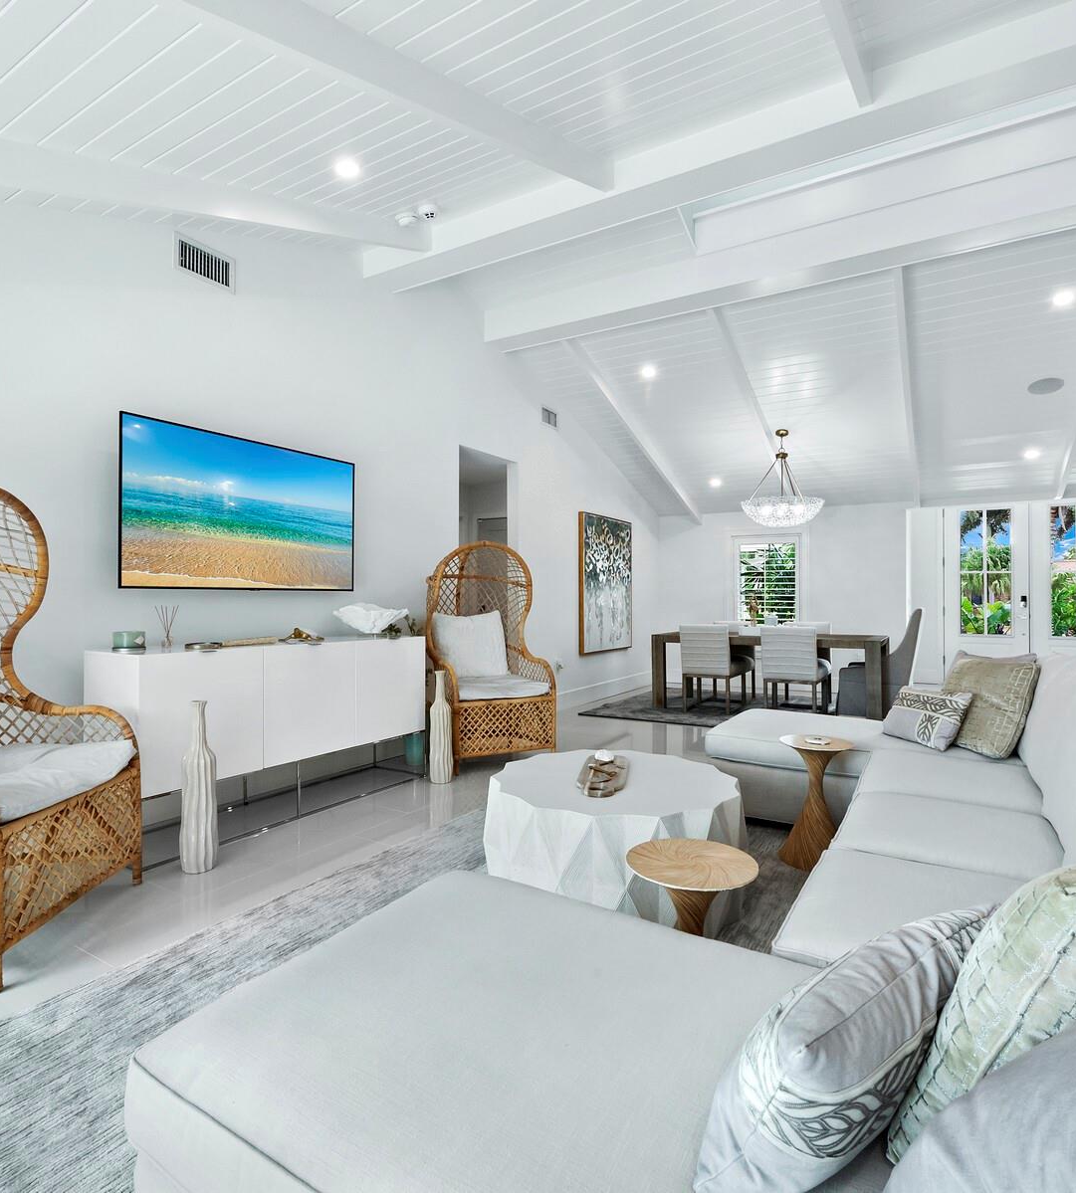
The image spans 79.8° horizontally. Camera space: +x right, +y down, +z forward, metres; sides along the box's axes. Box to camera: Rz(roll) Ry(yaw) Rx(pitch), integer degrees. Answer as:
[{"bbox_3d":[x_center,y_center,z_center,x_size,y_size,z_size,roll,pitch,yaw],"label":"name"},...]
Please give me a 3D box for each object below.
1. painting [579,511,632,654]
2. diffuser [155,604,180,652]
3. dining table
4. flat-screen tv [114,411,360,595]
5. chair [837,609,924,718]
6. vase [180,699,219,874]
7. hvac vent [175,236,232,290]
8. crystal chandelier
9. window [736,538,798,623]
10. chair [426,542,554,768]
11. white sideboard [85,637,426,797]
[{"bbox_3d":[0.818,-0.133,7.532,0.070,1.560,1.250,0,0,32],"label":"painting"},{"bbox_3d":[-1.820,0.153,3.160,0.110,0.215,0.120,0,0,33],"label":"diffuser"},{"bbox_3d":[2.456,0.792,6.870,2.200,0.765,0.980,0,0,30],"label":"dining table"},{"bbox_3d":[-1.597,-0.454,3.640,0.050,0.830,1.440,0,0,32],"label":"flat-screen tv"},{"bbox_3d":[3.333,0.654,6.273,0.690,1.070,0.620,0,0,30],"label":"chair"},{"bbox_3d":[-1.487,0.820,2.830,0.170,0.730,0.170,0,0,33],"label":"vase"},{"bbox_3d":[-1.870,-1.870,3.620,0.030,0.195,0.345,0,0,33],"label":"hvac vent"},{"bbox_3d":[2.530,-1.220,6.650,0.860,1.010,0.860,0,0,30],"label":"crystal chandelier"},{"bbox_3d":[2.860,-0.170,8.070,0.800,1.160,0.100,0,0,30],"label":"window"},{"bbox_3d":[-0.390,0.400,4.810,0.780,1.570,0.900,0,0,-25],"label":"chair"},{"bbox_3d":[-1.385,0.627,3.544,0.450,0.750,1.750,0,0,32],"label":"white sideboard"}]

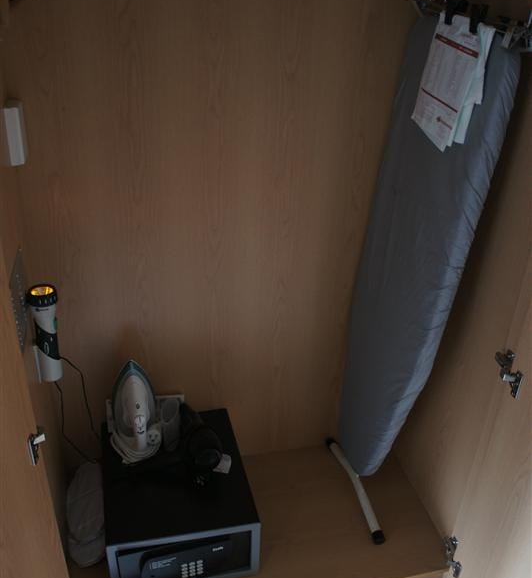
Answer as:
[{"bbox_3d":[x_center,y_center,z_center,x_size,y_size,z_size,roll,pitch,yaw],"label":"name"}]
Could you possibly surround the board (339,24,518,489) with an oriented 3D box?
[{"bbox_3d":[0.316,0.005,1.400,0.060,1.180,0.350,-4,31,-16],"label":"board"}]

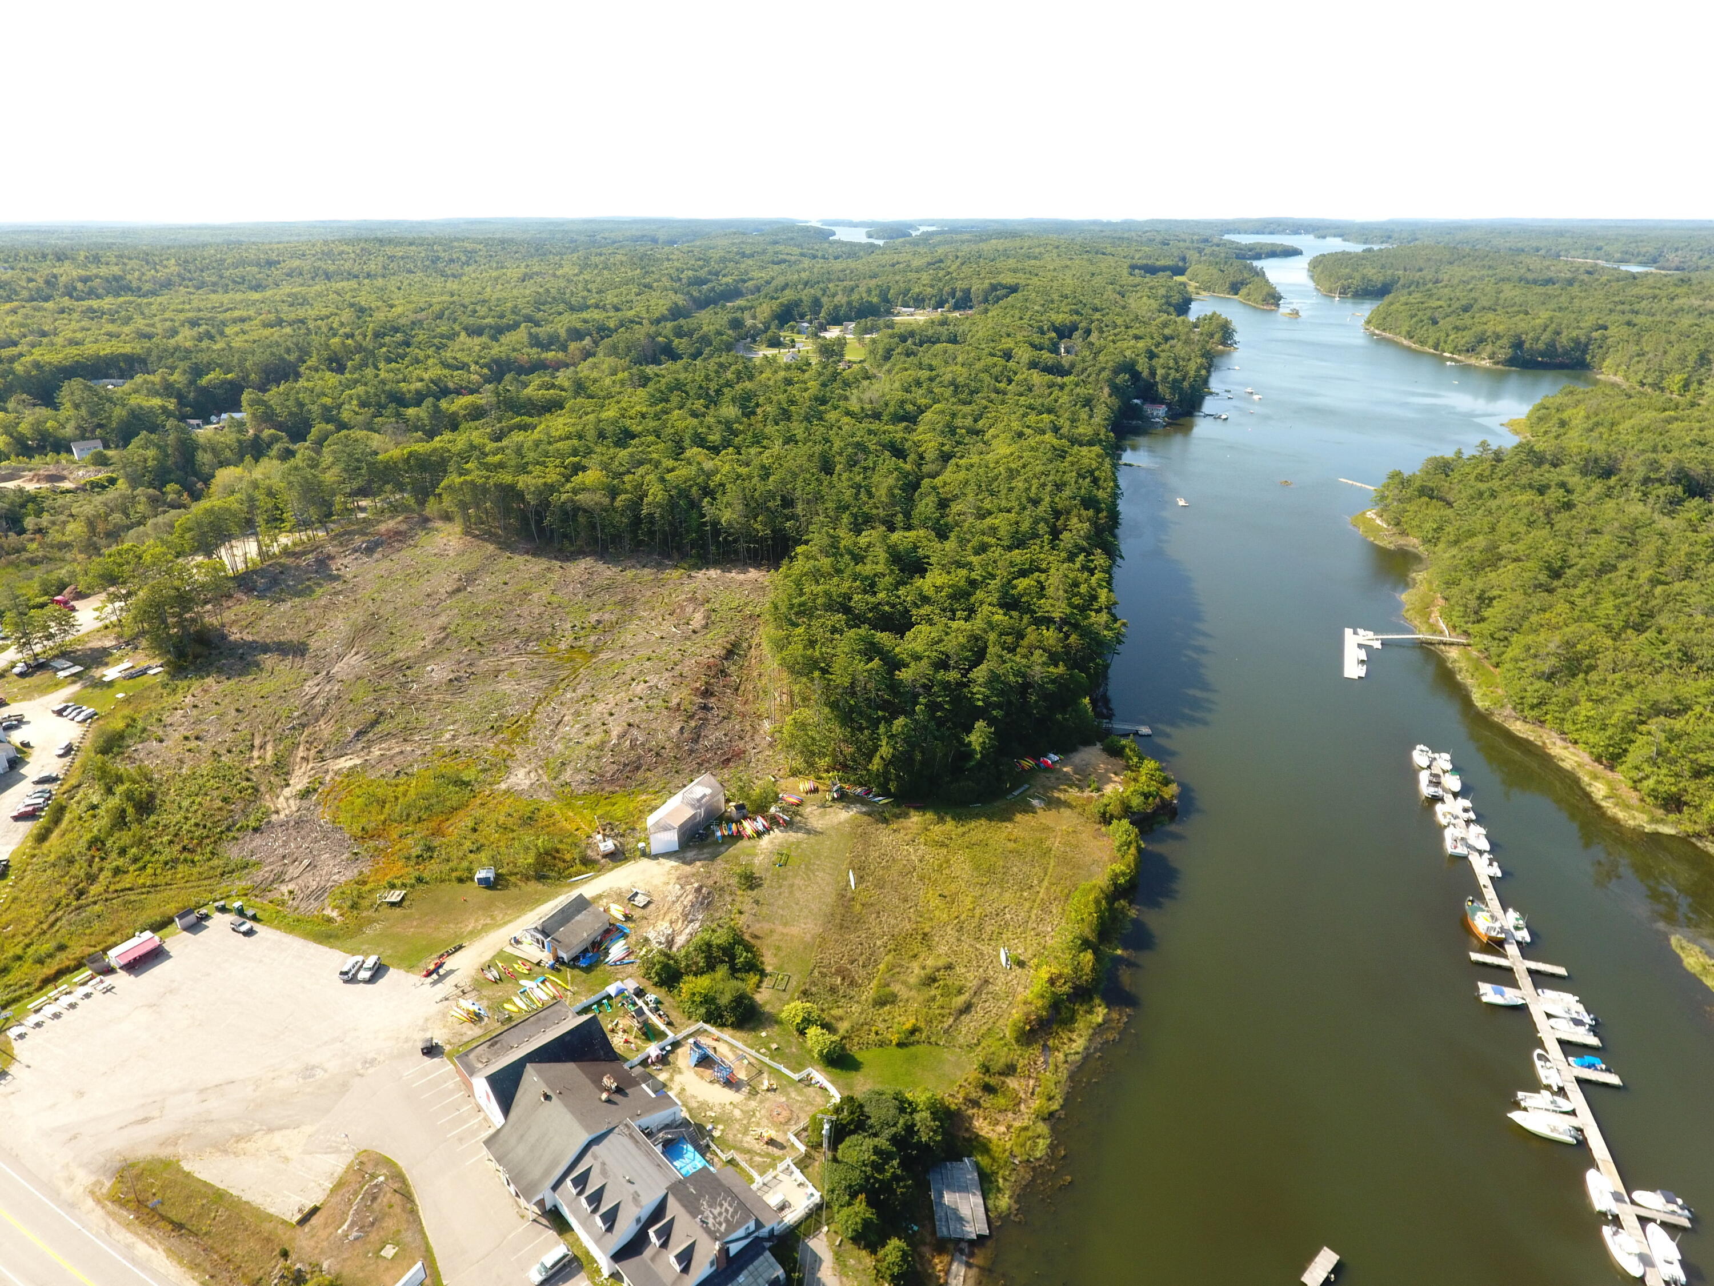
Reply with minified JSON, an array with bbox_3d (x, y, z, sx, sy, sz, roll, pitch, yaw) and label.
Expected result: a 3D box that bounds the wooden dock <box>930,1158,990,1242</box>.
[{"bbox_3d":[12.930,71.310,126.830,6.300,0.900,11.000,-1,23,-3],"label":"wooden dock"}]

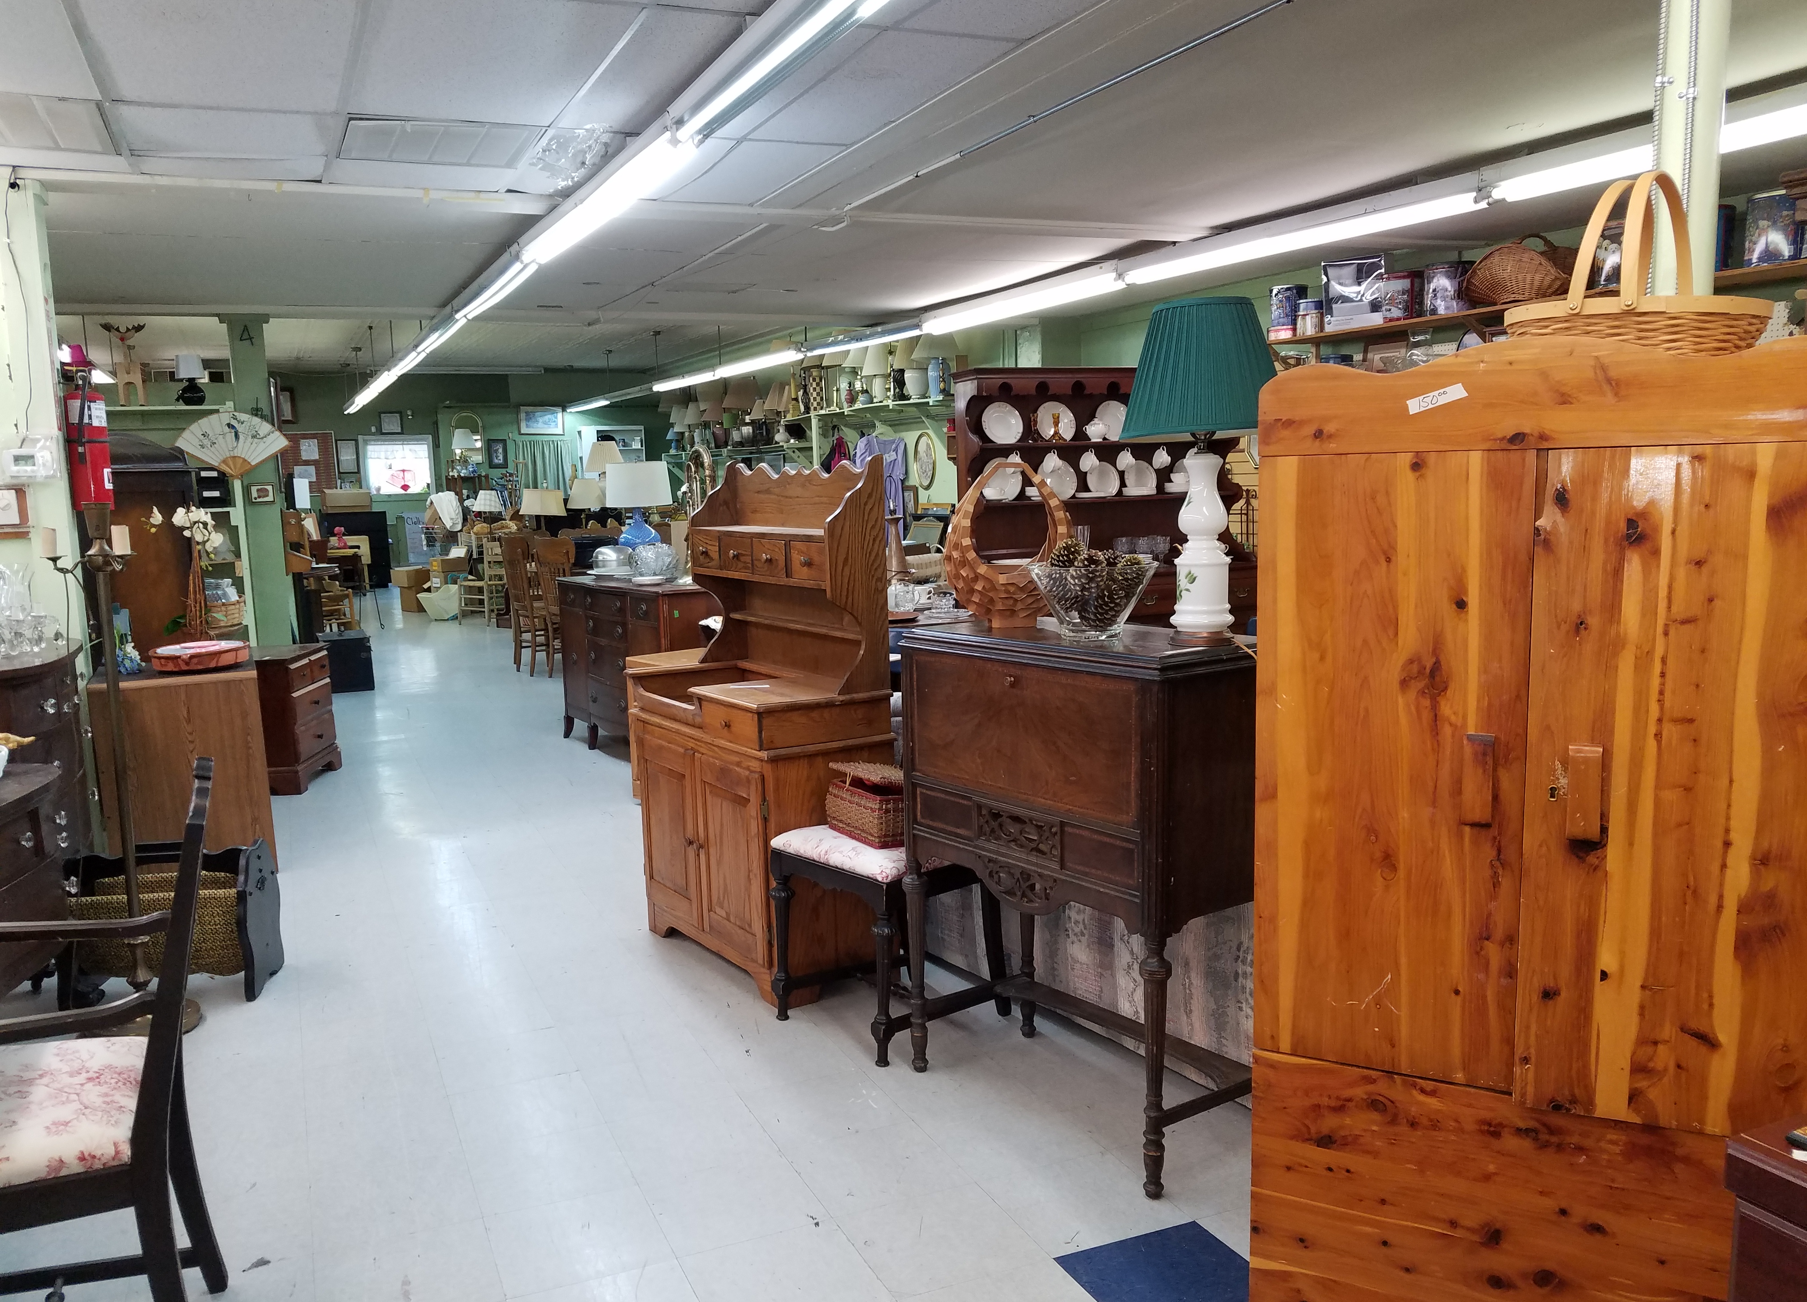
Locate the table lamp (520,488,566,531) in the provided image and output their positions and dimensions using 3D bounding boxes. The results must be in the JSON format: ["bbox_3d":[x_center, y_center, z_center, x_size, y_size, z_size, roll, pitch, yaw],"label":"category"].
[{"bbox_3d":[-3.181,-1.158,12.038,0.400,0.573,0.400,-8,10,-42],"label":"table lamp"}]

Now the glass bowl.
[{"bbox_3d":[0.414,-0.111,2.931,0.280,0.156,0.280,-2,8,0],"label":"glass bowl"}]

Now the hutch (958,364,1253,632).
[{"bbox_3d":[1.119,-0.530,7.263,1.670,1.920,0.460,-5,8,-24],"label":"hutch"}]

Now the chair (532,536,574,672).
[{"bbox_3d":[-2.329,-0.331,9.827,0.440,1.020,0.520,4,9,35],"label":"chair"}]

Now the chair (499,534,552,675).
[{"bbox_3d":[-2.692,-0.359,10.190,0.520,1.030,0.440,-8,10,-41],"label":"chair"}]

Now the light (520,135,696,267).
[{"bbox_3d":[-1.186,-1.678,5.206,0.120,0.090,2.440,-5,8,-25],"label":"light"}]

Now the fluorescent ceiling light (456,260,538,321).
[{"bbox_3d":[-2.255,-1.966,7.481,0.120,0.090,2.440,-5,8,-25],"label":"fluorescent ceiling light"}]

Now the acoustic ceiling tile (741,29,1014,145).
[{"bbox_3d":[-0.113,-1.678,4.089,0.385,0.020,1.220,-5,8,-24],"label":"acoustic ceiling tile"}]

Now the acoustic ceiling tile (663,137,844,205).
[{"bbox_3d":[-0.574,-1.800,5.113,0.385,0.020,1.080,-5,8,-24],"label":"acoustic ceiling tile"}]

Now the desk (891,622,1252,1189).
[{"bbox_3d":[0.395,0.495,2.985,0.385,1.055,0.785,-7,10,-37],"label":"desk"}]

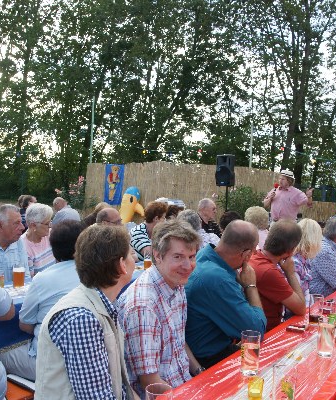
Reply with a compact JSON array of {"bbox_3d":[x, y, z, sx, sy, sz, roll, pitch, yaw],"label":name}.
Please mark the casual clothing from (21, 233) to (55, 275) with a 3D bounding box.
[{"bbox_3d":[-0.941,0.487,3.337,0.400,0.480,0.280,2,2,-37],"label":"casual clothing"}]

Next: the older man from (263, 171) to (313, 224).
[{"bbox_3d":[1.848,0.418,6.974,0.720,1.750,0.420,3,2,14],"label":"older man"}]

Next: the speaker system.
[{"bbox_3d":[1.087,-0.571,8.708,0.360,0.600,0.340,3,2,17],"label":"speaker system"}]

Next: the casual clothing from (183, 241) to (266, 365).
[{"bbox_3d":[0.270,0.505,2.188,0.380,0.550,0.450,3,2,-3],"label":"casual clothing"}]

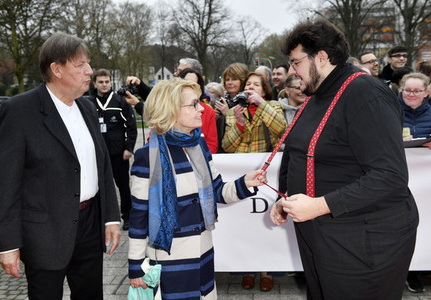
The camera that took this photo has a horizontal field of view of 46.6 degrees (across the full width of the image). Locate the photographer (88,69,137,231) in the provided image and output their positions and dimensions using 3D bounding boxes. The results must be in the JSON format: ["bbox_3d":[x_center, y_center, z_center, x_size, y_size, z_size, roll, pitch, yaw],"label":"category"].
[{"bbox_3d":[-1.219,-0.004,5.676,0.620,1.820,0.360,-1,6,-7],"label":"photographer"}]

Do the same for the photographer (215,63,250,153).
[{"bbox_3d":[0.172,0.158,4.305,0.520,1.760,0.460,2,6,19],"label":"photographer"}]

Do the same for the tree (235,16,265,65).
[{"bbox_3d":[4.284,-10.372,61.288,4.200,11.800,4.200,0,5,0],"label":"tree"}]

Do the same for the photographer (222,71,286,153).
[{"bbox_3d":[0.301,0.231,3.960,0.560,1.680,0.500,2,6,16],"label":"photographer"}]

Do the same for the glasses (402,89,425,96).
[{"bbox_3d":[1.512,-0.435,3.810,0.136,0.043,0.135,4,7,33],"label":"glasses"}]

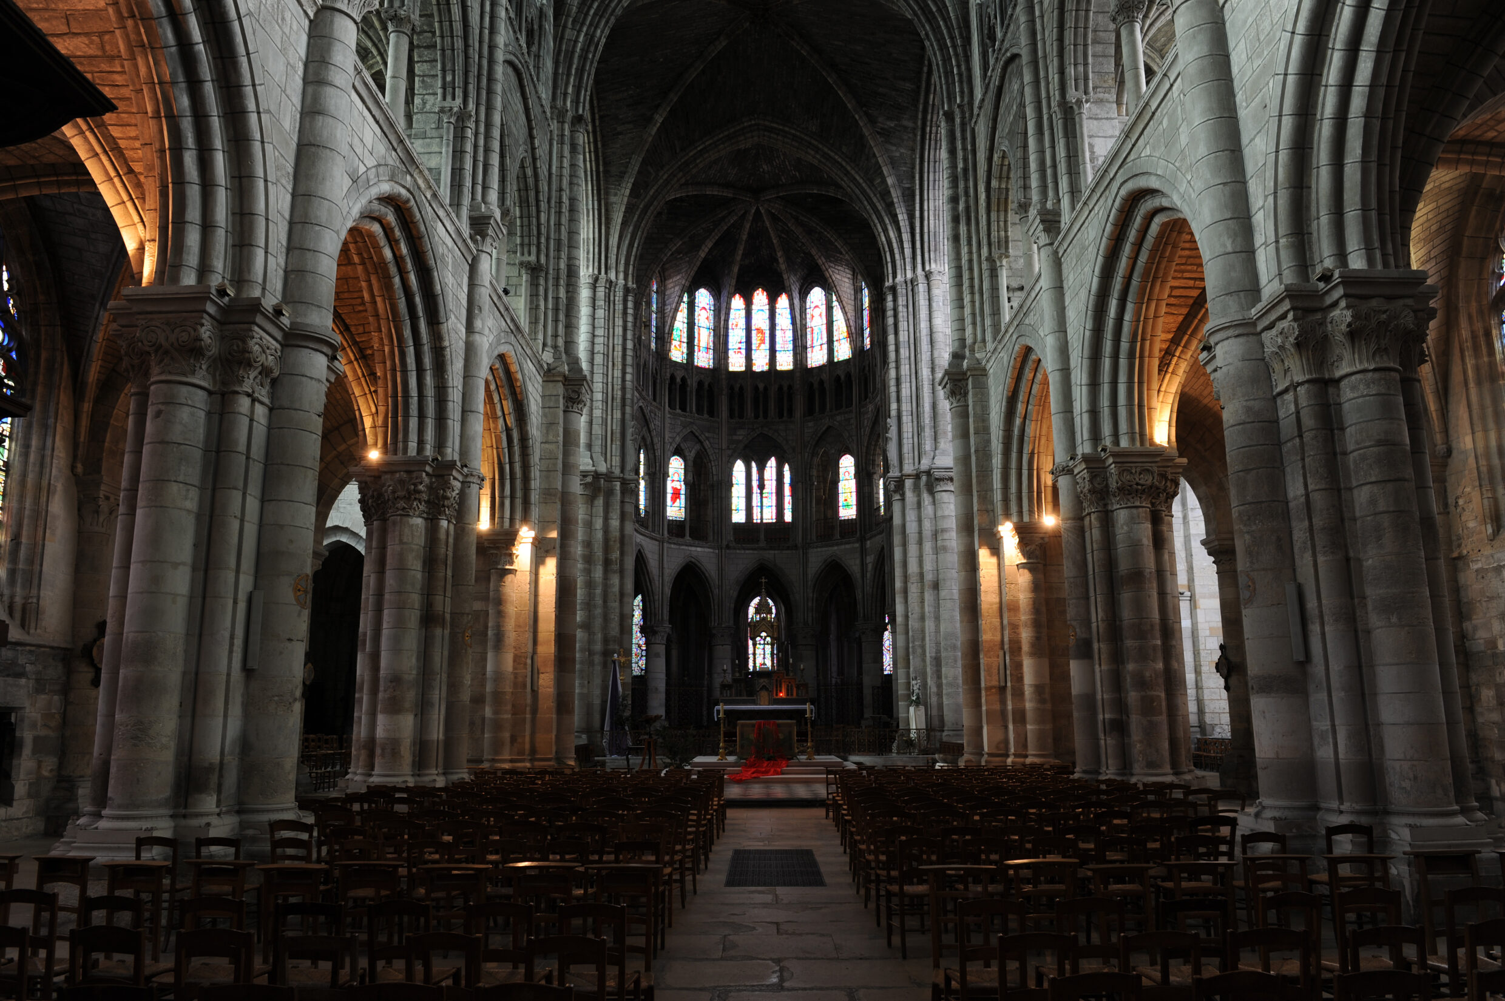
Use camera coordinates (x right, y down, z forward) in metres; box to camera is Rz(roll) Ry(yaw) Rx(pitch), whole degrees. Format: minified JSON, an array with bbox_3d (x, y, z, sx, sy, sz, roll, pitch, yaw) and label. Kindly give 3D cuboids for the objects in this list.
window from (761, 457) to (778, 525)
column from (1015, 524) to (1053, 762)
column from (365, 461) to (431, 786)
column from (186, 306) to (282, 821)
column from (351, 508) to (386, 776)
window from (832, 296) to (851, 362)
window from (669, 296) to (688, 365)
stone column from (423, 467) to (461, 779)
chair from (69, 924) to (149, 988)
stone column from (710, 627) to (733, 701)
[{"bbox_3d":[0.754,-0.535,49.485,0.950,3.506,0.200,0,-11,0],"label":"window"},{"bbox_3d":[6.386,3.208,22.887,0.740,5.300,0.740,0,-12,1],"label":"column"},{"bbox_3d":[-5.774,1.898,16.313,0.900,5.318,0.900,0,-11,0],"label":"column"},{"bbox_3d":[-5.258,0.484,10.066,0.500,5.251,0.500,0,-11,0],"label":"column"},{"bbox_3d":[-5.976,2.268,15.790,0.320,4.200,0.320,-1,-12,1],"label":"column"},{"bbox_3d":[4.134,-8.063,45.940,0.950,3.430,0.200,-7,-13,30],"label":"window"},{"bbox_3d":[-3.323,-8.080,45.382,0.970,3.800,0.250,8,-15,-34],"label":"window"},{"bbox_3d":[-5.241,1.991,16.786,0.470,5.270,0.470,0,-12,1],"label":"stone column"},{"bbox_3d":[-2.843,2.367,4.531,0.430,0.870,0.460,0,-12,1],"label":"chair"},{"bbox_3d":[-1.240,7.060,39.914,0.980,4.040,0.980,-1,-12,1],"label":"stone column"}]

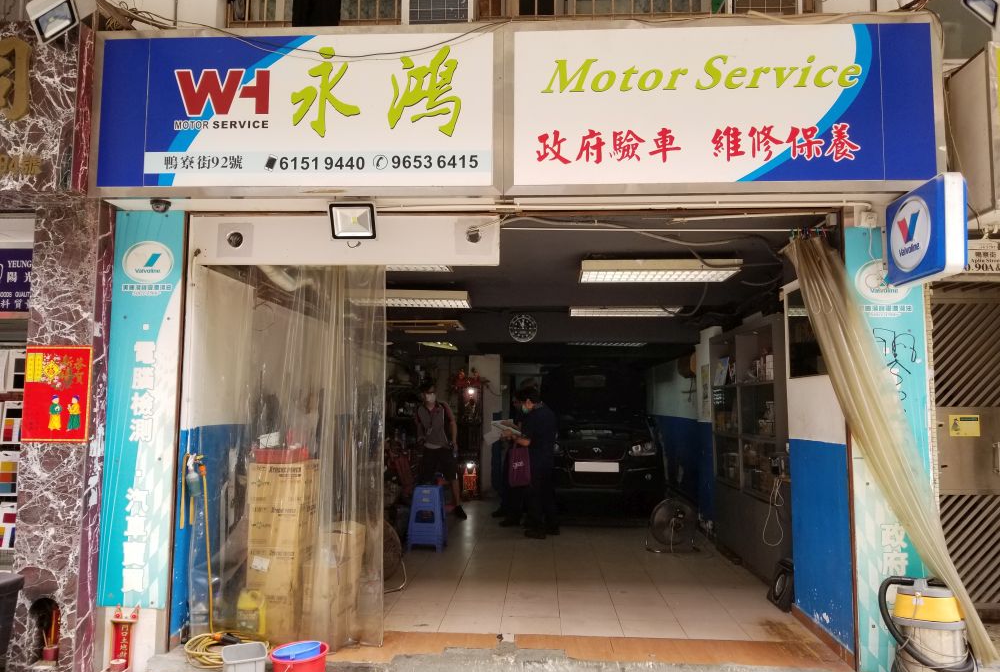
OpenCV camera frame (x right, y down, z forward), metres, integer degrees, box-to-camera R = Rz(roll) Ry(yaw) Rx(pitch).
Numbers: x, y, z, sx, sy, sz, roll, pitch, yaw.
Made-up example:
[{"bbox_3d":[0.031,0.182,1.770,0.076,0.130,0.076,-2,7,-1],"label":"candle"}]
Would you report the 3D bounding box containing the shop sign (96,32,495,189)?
[{"bbox_3d":[-1.209,-1.316,4.485,2.360,0.950,0.180,0,-5,3],"label":"shop sign"}]

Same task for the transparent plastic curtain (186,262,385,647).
[{"bbox_3d":[-1.326,0.620,4.692,1.228,2.524,0.160,0,-5,3],"label":"transparent plastic curtain"}]

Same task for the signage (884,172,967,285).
[{"bbox_3d":[2.301,-0.542,4.056,0.125,0.484,0.640,0,-5,3],"label":"signage"}]

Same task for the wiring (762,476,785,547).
[{"bbox_3d":[2.166,1.387,5.942,0.167,0.560,0.120,0,-5,3],"label":"wiring"}]

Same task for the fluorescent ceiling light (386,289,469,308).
[{"bbox_3d":[-0.919,-0.378,7.825,1.220,0.085,0.610,1,-5,-2],"label":"fluorescent ceiling light"}]

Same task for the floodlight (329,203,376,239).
[{"bbox_3d":[-0.849,-0.681,4.390,0.280,0.225,0.100,0,23,3],"label":"floodlight"}]

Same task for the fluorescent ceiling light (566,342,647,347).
[{"bbox_3d":[1.635,0.114,11.712,1.210,0.070,0.620,0,-5,3],"label":"fluorescent ceiling light"}]

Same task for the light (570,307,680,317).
[{"bbox_3d":[1.389,-0.309,8.354,1.210,0.090,0.600,0,-5,3],"label":"light"}]

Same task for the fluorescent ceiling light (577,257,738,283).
[{"bbox_3d":[1.247,-0.516,5.987,1.210,0.090,0.610,0,-5,3],"label":"fluorescent ceiling light"}]

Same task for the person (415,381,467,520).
[{"bbox_3d":[-0.805,1.491,9.965,0.600,1.740,0.400,1,-5,-3],"label":"person"}]

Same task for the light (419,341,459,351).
[{"bbox_3d":[-1.013,0.131,12.008,0.600,0.100,0.900,0,-5,3],"label":"light"}]

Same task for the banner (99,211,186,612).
[{"bbox_3d":[-2.196,0.426,4.595,0.437,2.411,0.030,0,-5,3],"label":"banner"}]

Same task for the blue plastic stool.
[{"bbox_3d":[-0.757,1.845,7.683,0.380,0.640,0.380,1,-5,-5],"label":"blue plastic stool"}]

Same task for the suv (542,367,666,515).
[{"bbox_3d":[1.263,1.535,11.055,1.800,1.880,4.500,0,-5,3],"label":"suv"}]

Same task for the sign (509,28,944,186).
[{"bbox_3d":[1.262,-1.310,4.347,2.360,0.950,0.180,0,-5,3],"label":"sign"}]

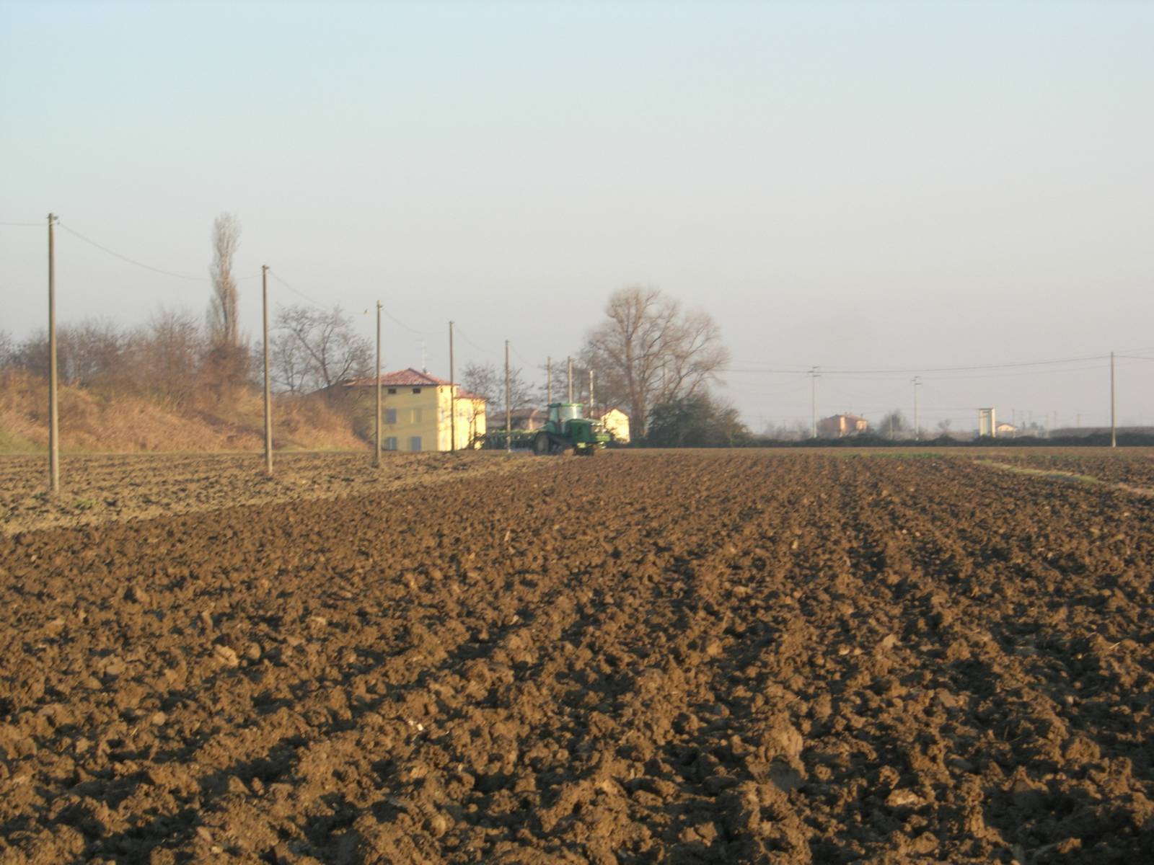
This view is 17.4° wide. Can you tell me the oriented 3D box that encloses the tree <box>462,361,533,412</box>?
[{"bbox_3d":[-7.413,-2.555,350.000,6.600,8.200,6.300,0,0,0],"label":"tree"}]

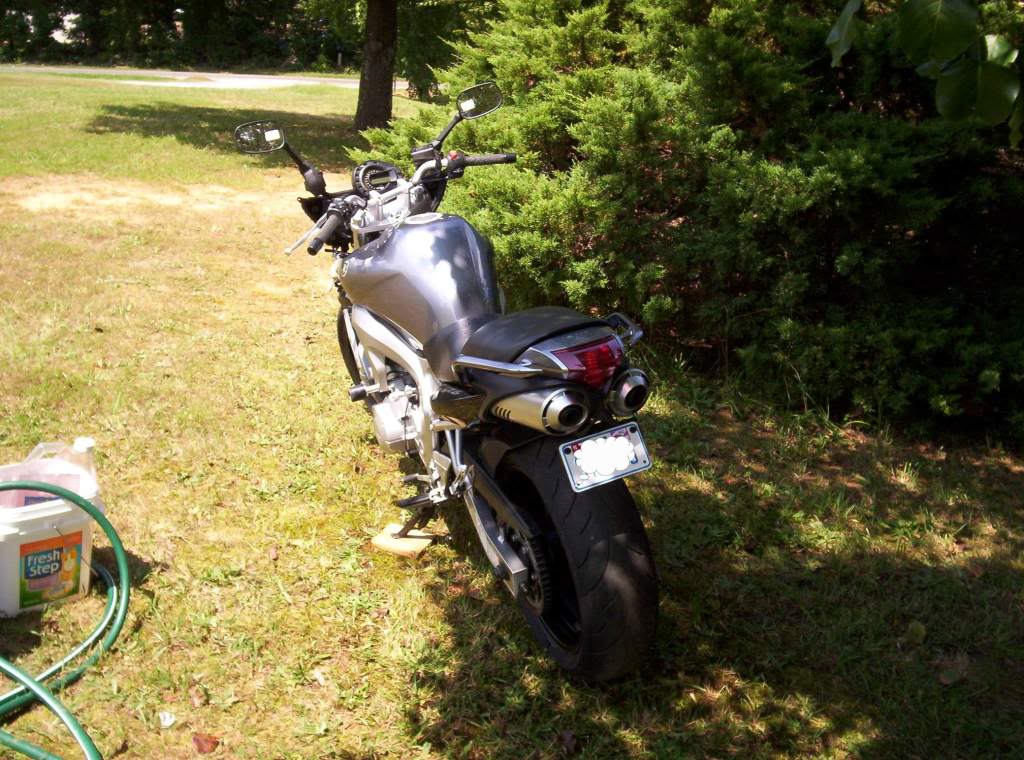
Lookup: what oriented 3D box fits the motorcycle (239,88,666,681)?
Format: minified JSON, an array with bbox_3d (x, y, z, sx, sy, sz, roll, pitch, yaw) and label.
[{"bbox_3d":[-0.175,-0.083,3.139,0.870,1.290,2.050,-15,21,-19],"label":"motorcycle"}]

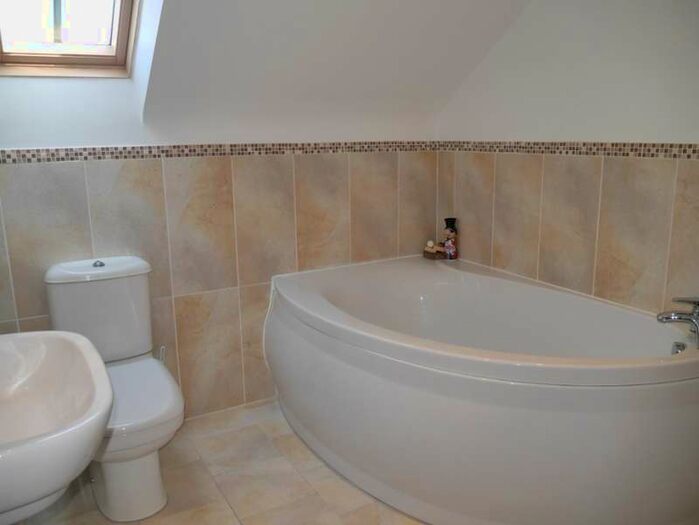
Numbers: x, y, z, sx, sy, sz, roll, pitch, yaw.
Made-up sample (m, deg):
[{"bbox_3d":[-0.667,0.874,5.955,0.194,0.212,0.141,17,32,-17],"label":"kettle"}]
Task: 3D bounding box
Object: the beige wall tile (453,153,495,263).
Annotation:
[{"bbox_3d":[0.631,-0.255,2.898,0.010,0.598,0.298,-7,14,-28],"label":"beige wall tile"}]

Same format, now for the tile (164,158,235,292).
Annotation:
[{"bbox_3d":[-0.654,-0.157,2.521,0.298,0.598,0.010,-7,14,-28],"label":"tile"}]

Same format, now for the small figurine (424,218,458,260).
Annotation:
[{"bbox_3d":[0.484,-0.128,3.022,0.170,0.213,0.090,5,14,23],"label":"small figurine"}]

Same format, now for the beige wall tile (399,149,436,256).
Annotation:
[{"bbox_3d":[0.374,-0.292,3.080,0.254,0.598,0.010,-7,14,-28],"label":"beige wall tile"}]

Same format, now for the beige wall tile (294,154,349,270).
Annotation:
[{"bbox_3d":[-0.130,-0.236,2.778,0.294,0.579,0.010,-8,15,-29],"label":"beige wall tile"}]

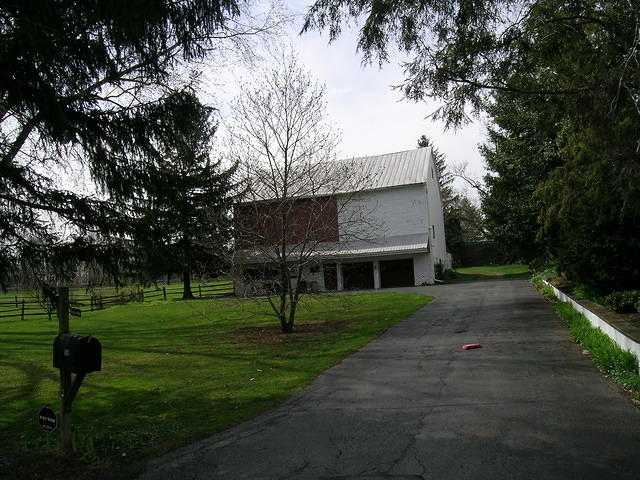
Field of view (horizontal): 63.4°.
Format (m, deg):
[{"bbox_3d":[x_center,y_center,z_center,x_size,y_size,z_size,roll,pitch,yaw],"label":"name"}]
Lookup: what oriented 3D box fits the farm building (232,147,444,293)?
[{"bbox_3d":[2.099,-1.443,44.063,15.365,10.958,10.998,-5,-5,19],"label":"farm building"}]

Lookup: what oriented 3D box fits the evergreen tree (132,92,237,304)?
[{"bbox_3d":[-10.022,-3.355,38.576,7.700,15.369,7.700,-3,-4,0],"label":"evergreen tree"}]

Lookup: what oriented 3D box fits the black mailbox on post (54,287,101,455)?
[{"bbox_3d":[-2.442,1.313,5.164,0.600,1.690,0.235,-6,-5,39],"label":"black mailbox on post"}]

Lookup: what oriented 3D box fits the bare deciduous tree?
[{"bbox_3d":[-0.492,-1.271,13.068,3.500,7.150,3.500,-3,-4,0],"label":"bare deciduous tree"}]

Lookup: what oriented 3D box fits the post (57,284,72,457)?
[{"bbox_3d":[-2.532,1.276,5.141,0.100,1.625,0.100,-7,-5,37],"label":"post"}]

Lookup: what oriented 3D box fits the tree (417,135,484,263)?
[{"bbox_3d":[14.217,-4.811,60.577,8.600,15.372,8.600,-3,-4,0],"label":"tree"}]

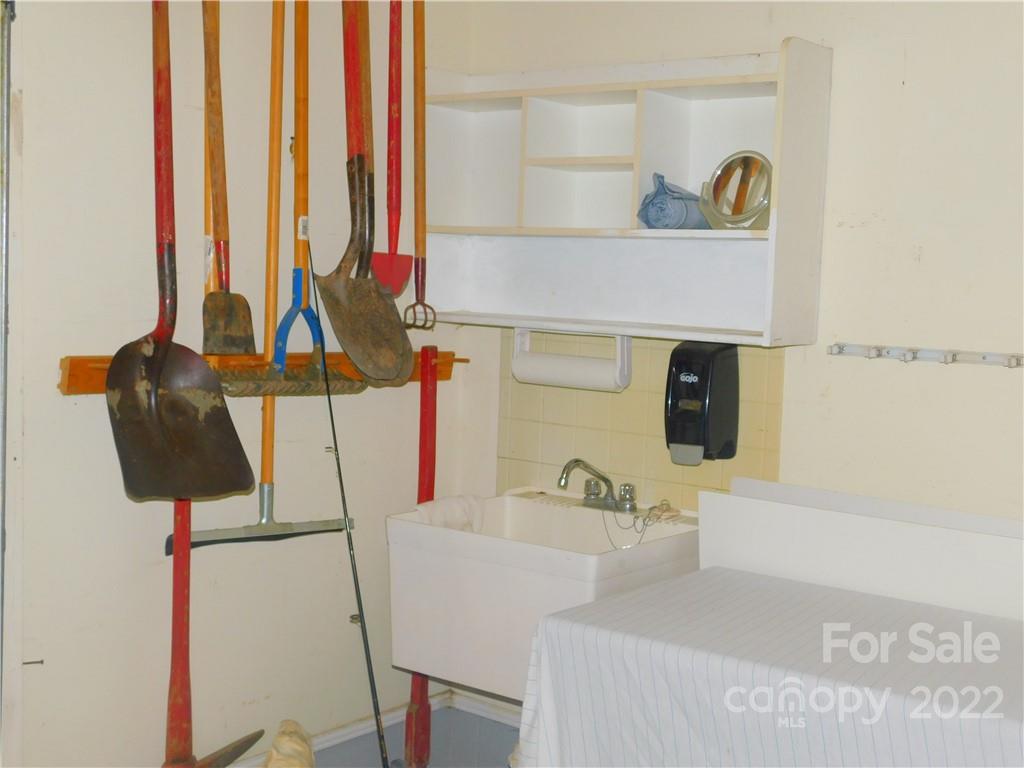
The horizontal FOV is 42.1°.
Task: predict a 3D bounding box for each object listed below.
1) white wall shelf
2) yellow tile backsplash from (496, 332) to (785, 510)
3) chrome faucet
[{"bbox_3d":[0.221,-0.460,3.274,1.067,0.668,0.237,6,6,37],"label":"white wall shelf"},{"bbox_3d":[0.304,0.098,3.401,0.845,0.466,0.012,6,6,37],"label":"yellow tile backsplash"},{"bbox_3d":[0.196,0.250,3.265,0.155,0.145,0.249,6,6,37],"label":"chrome faucet"}]

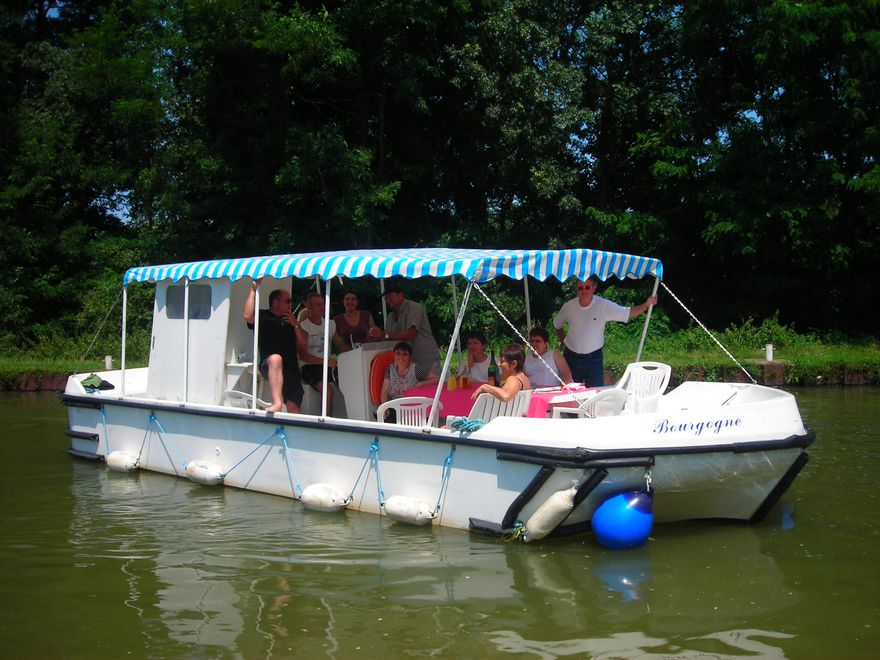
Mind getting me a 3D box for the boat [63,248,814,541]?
[{"bbox_3d":[-0.251,0.390,10.315,7.913,2.316,3.078,2,4,39],"label":"boat"}]

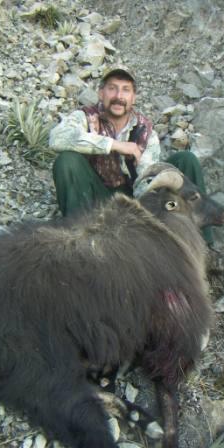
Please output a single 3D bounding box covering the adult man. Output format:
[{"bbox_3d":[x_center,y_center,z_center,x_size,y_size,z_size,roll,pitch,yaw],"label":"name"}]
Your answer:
[{"bbox_3d":[0.090,-0.300,2.260,0.780,0.860,0.700,-2,18,-6],"label":"adult man"}]

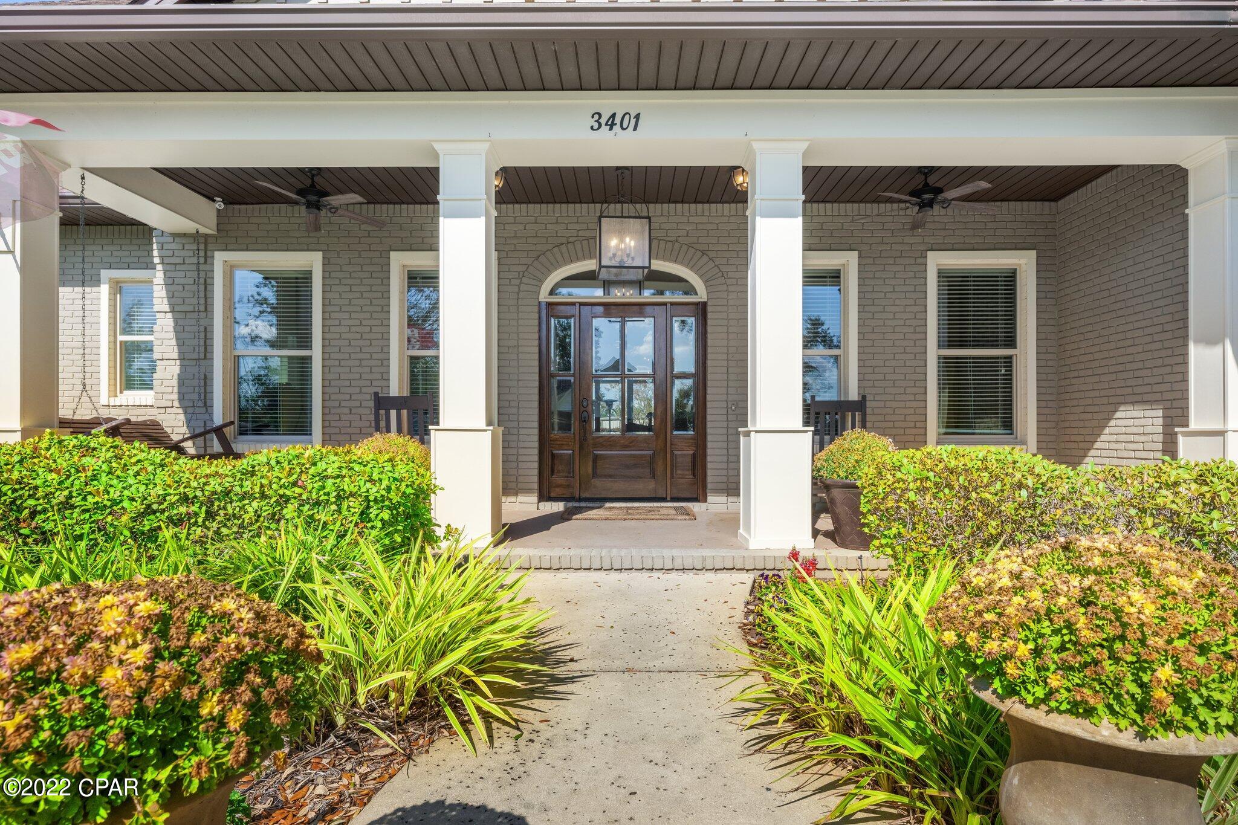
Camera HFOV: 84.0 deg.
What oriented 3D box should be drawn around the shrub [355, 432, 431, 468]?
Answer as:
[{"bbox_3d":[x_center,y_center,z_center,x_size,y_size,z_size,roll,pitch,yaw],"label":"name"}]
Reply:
[{"bbox_3d":[-1.630,0.315,4.880,0.660,0.360,0.640,0,-1,1],"label":"shrub"}]

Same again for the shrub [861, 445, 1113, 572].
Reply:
[{"bbox_3d":[2.080,0.590,3.930,1.380,0.820,0.800,0,-1,1],"label":"shrub"}]

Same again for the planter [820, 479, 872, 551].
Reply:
[{"bbox_3d":[1.720,0.706,4.850,0.590,0.465,0.590,0,-1,1],"label":"planter"}]

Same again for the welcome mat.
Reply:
[{"bbox_3d":[0.090,0.966,6.530,1.210,0.025,0.740,0,-1,1],"label":"welcome mat"}]

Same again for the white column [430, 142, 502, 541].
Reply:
[{"bbox_3d":[-1.080,-0.468,4.930,0.450,2.800,0.450,0,-1,1],"label":"white column"}]

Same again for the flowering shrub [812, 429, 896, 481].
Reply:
[{"bbox_3d":[1.705,0.290,4.840,0.670,0.360,0.660,0,-1,1],"label":"flowering shrub"}]

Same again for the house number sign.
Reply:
[{"bbox_3d":[-0.020,-1.974,4.670,0.345,0.131,0.022,0,-1,1],"label":"house number sign"}]

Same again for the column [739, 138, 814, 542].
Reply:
[{"bbox_3d":[1.122,-0.465,4.930,0.450,2.800,0.450,0,-1,1],"label":"column"}]

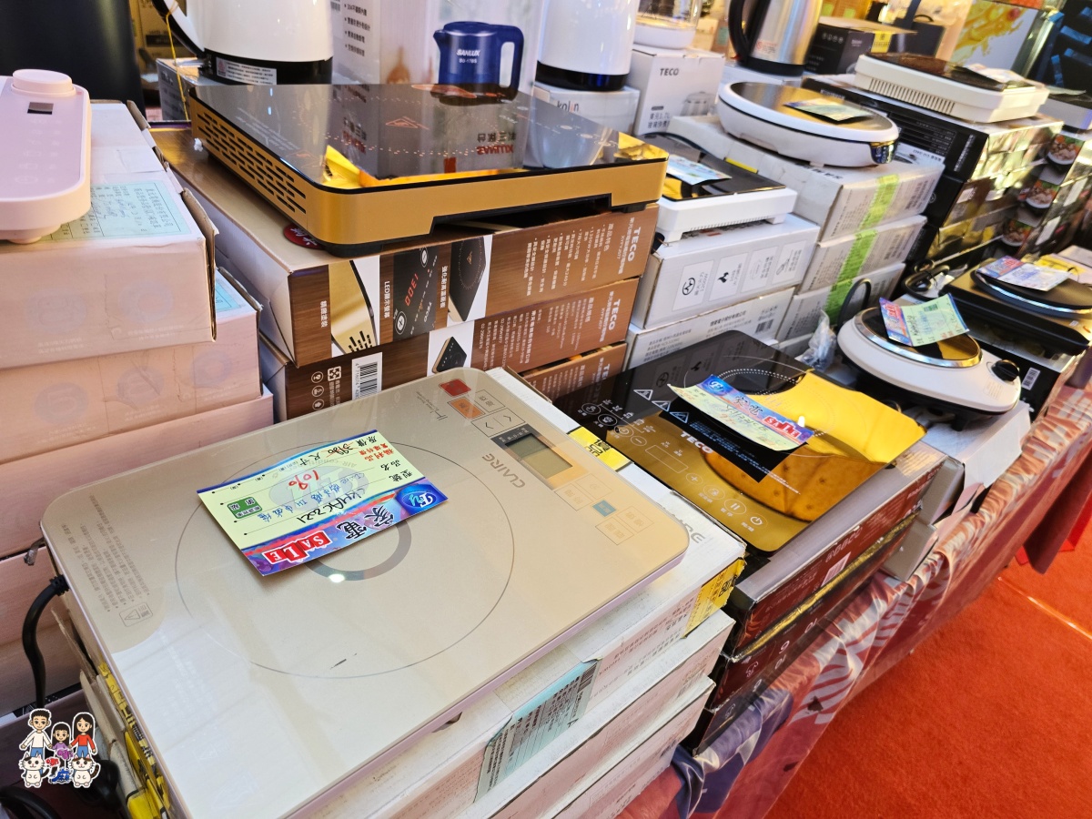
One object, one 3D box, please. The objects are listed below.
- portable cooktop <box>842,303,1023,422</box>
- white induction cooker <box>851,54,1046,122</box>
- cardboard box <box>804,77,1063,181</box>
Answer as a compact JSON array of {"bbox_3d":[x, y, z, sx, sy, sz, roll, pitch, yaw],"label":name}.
[{"bbox_3d":[0.595,-0.083,1.138,0.281,0.065,0.247,29,38,26],"label":"portable cooktop"},{"bbox_3d":[0.726,-0.581,1.309,0.238,0.052,0.258,-22,46,-38],"label":"white induction cooker"},{"bbox_3d":[0.711,-0.538,1.353,0.398,0.071,0.337,-22,46,-38],"label":"cardboard box"}]

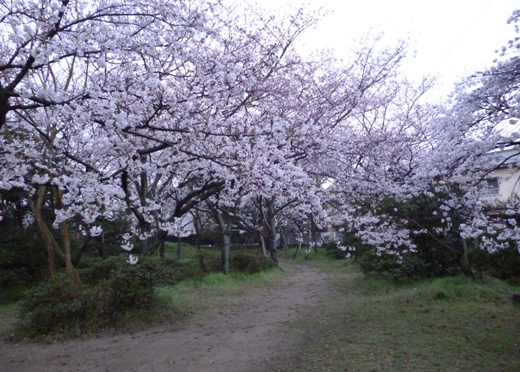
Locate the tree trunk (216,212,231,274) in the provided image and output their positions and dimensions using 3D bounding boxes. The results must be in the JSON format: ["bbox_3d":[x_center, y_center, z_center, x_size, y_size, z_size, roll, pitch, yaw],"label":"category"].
[{"bbox_3d":[-1.024,1.585,11.800,0.393,1.739,0.340,0,-5,0],"label":"tree trunk"}]

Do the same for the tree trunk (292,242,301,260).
[{"bbox_3d":[1.415,2.500,16.300,0.310,0.698,0.240,0,-5,0],"label":"tree trunk"}]

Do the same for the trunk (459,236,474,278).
[{"bbox_3d":[5.057,1.726,10.300,0.392,1.029,0.280,0,-5,0],"label":"trunk"}]

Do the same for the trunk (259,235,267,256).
[{"bbox_3d":[0.099,2.348,16.600,0.316,0.789,0.240,0,-5,0],"label":"trunk"}]

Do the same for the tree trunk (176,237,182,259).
[{"bbox_3d":[-3.158,2.452,16.500,0.235,0.863,0.200,0,-5,0],"label":"tree trunk"}]

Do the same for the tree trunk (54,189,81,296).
[{"bbox_3d":[-2.929,0.875,6.400,0.396,1.703,0.300,0,-5,0],"label":"tree trunk"}]

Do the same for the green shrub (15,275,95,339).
[{"bbox_3d":[-2.880,1.580,5.950,1.130,0.750,1.050,0,-5,0],"label":"green shrub"}]

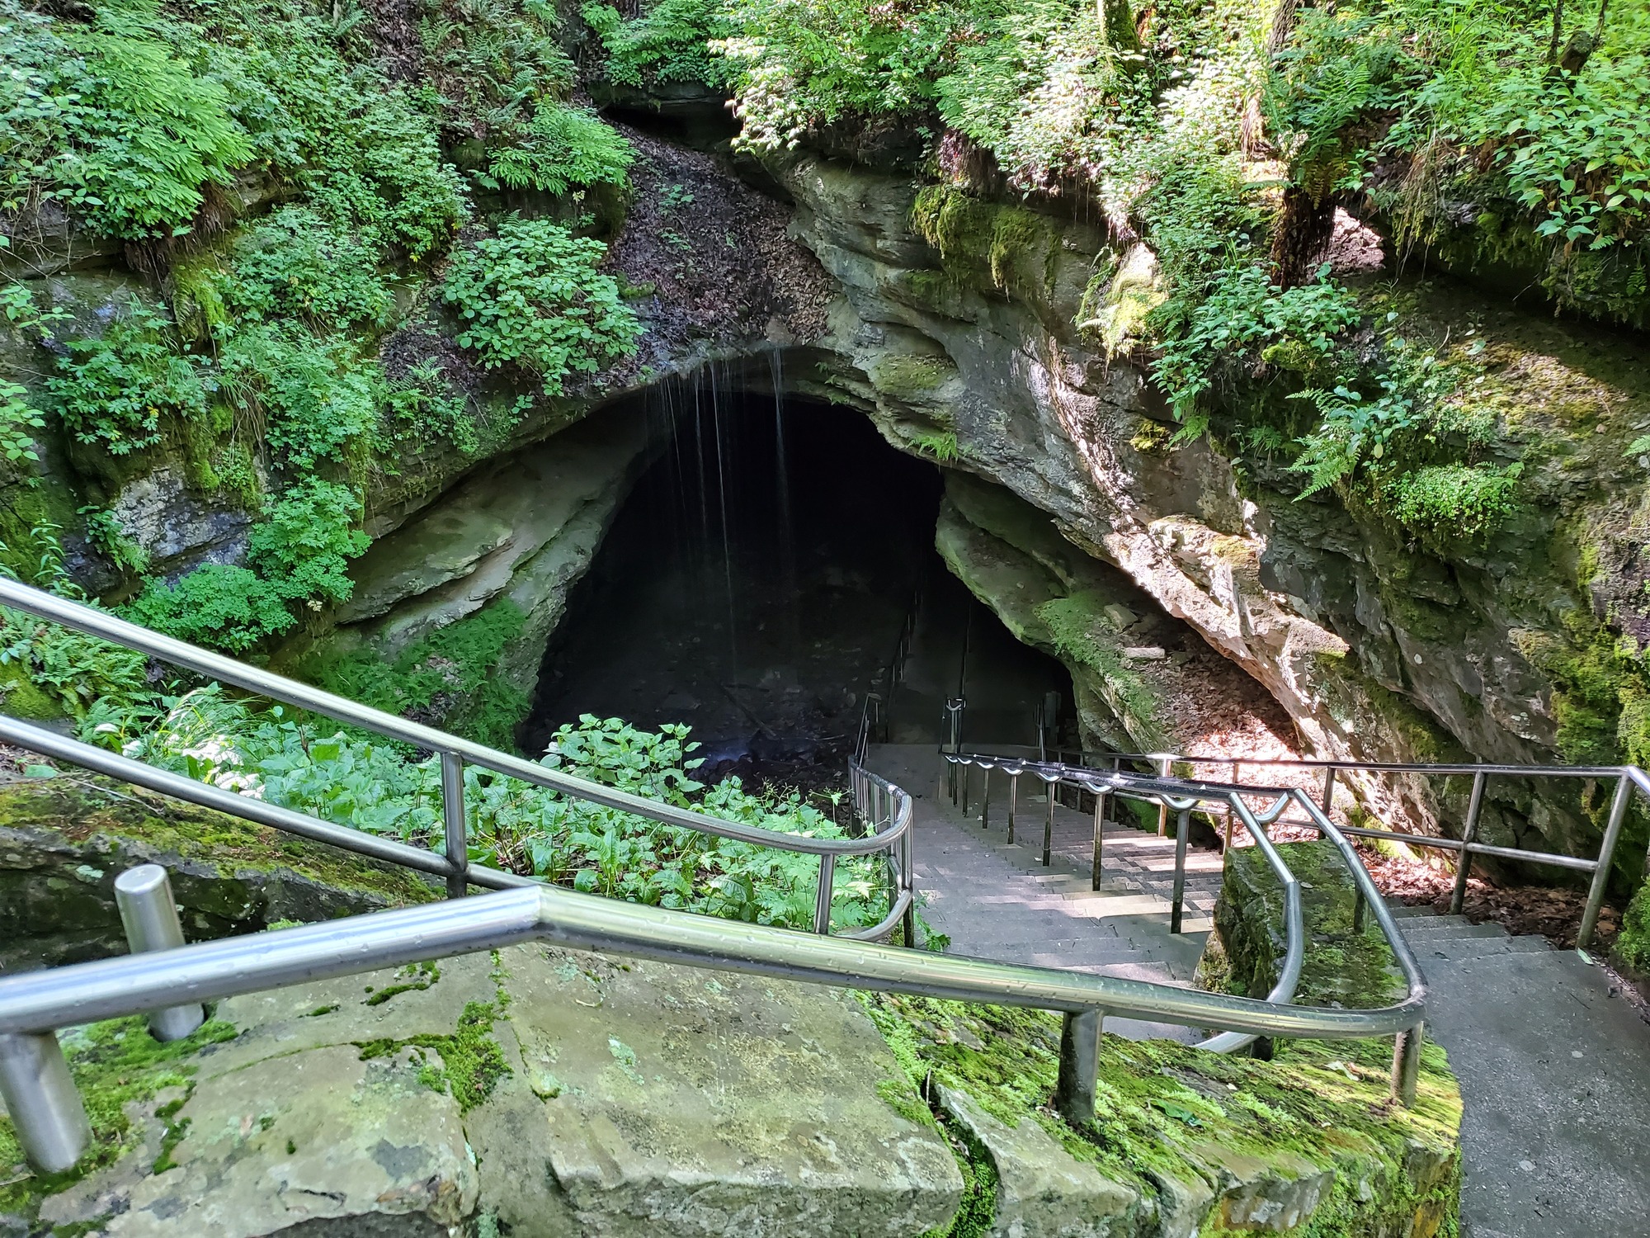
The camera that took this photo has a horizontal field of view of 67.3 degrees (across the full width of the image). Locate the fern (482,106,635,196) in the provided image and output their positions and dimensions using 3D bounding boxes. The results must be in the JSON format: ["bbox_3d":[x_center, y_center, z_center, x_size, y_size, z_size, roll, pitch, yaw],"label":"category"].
[{"bbox_3d":[-3.400,-6.020,15.900,1.900,0.950,1.300,-5,21,-10],"label":"fern"}]

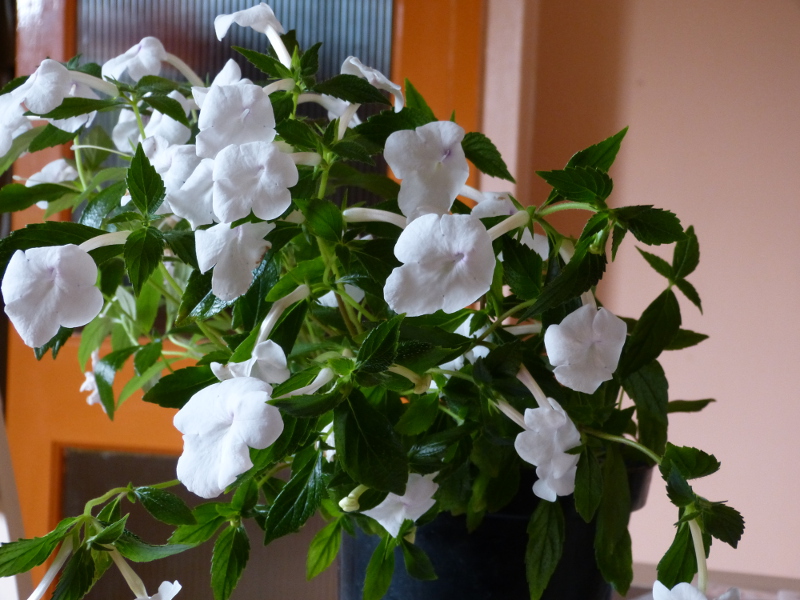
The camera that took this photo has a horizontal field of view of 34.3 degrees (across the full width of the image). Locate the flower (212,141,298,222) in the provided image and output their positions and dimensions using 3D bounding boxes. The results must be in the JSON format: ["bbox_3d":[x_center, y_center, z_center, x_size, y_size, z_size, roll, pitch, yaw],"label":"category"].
[{"bbox_3d":[-0.075,-0.062,0.675,0.044,0.042,0.017,0,0,15],"label":"flower"}]

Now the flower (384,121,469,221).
[{"bbox_3d":[0.013,-0.063,0.635,0.041,0.050,0.022,2,3,-6],"label":"flower"}]

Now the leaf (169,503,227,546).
[{"bbox_3d":[-0.093,0.107,0.600,0.030,0.008,0.018,-23,38,-10],"label":"leaf"}]

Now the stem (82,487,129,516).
[{"bbox_3d":[-0.132,0.091,0.585,0.023,0.006,0.005,-31,0,-7],"label":"stem"}]

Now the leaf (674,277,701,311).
[{"bbox_3d":[0.153,-0.002,0.685,0.010,0.024,0.006,-16,-31,-35],"label":"leaf"}]

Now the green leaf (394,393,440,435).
[{"bbox_3d":[0.009,0.058,0.660,0.019,0.029,0.009,46,-6,-8],"label":"green leaf"}]

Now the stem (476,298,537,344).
[{"bbox_3d":[0.050,0.009,0.600,0.036,0.004,0.004,-34,0,-8],"label":"stem"}]

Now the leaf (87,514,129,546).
[{"bbox_3d":[-0.142,0.112,0.630,0.023,0.007,0.012,-33,36,6],"label":"leaf"}]

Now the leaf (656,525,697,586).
[{"bbox_3d":[0.143,0.129,0.660,0.021,0.046,0.008,10,-13,14],"label":"leaf"}]

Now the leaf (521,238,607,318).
[{"bbox_3d":[0.081,-0.010,0.645,0.020,0.064,0.011,35,-22,35],"label":"leaf"}]

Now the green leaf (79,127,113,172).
[{"bbox_3d":[-0.185,-0.092,0.790,0.019,0.027,0.009,3,0,-5],"label":"green leaf"}]

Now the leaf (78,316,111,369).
[{"bbox_3d":[-0.191,0.026,0.810,0.016,0.037,0.010,24,-6,8],"label":"leaf"}]

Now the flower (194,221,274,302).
[{"bbox_3d":[-0.087,-0.023,0.685,0.041,0.045,0.020,3,21,8],"label":"flower"}]

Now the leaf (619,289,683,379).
[{"bbox_3d":[0.131,0.018,0.690,0.024,0.057,0.009,28,-11,16],"label":"leaf"}]

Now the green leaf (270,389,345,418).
[{"bbox_3d":[-0.043,0.048,0.605,0.035,0.013,0.014,0,18,0],"label":"green leaf"}]

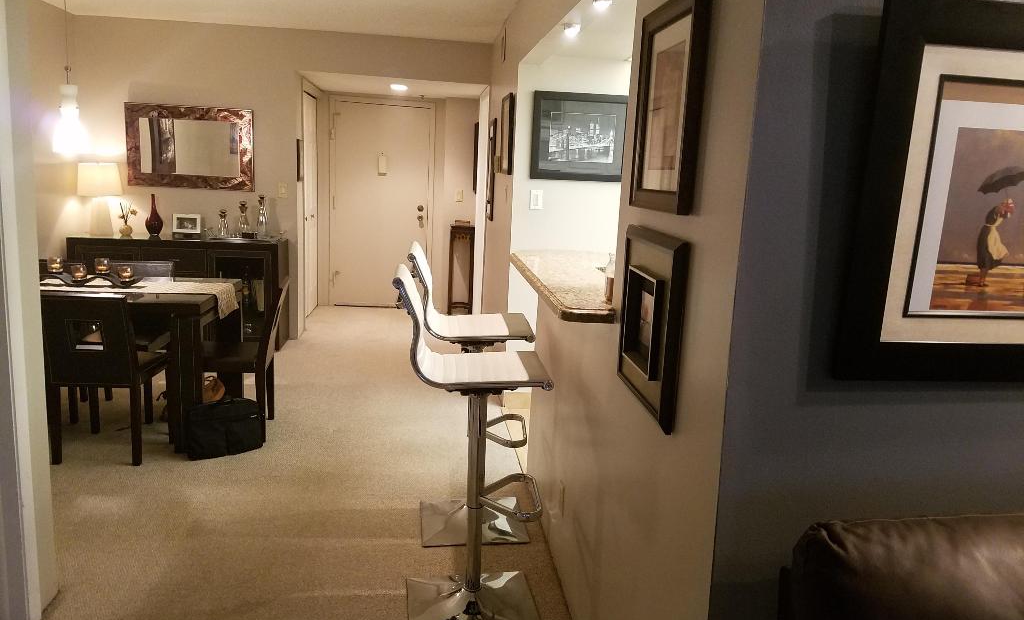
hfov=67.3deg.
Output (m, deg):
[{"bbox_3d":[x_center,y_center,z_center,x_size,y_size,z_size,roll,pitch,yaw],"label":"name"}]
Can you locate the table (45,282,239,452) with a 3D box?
[{"bbox_3d":[-2.280,0.247,4.062,1.460,0.752,0.840,2,11,-7],"label":"table"}]

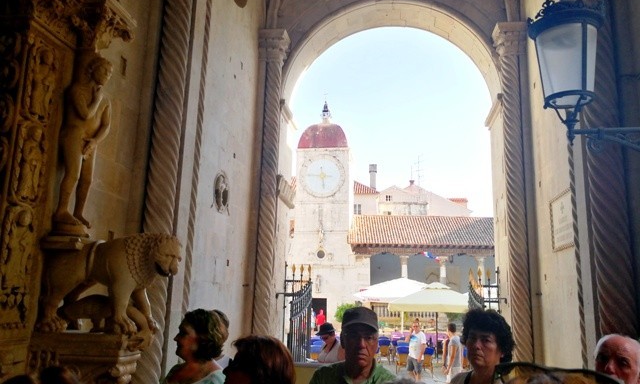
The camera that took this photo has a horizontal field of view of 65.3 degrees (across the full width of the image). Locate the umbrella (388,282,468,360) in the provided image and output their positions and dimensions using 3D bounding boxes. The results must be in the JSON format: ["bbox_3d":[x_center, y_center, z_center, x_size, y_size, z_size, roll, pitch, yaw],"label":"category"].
[{"bbox_3d":[4.369,4.830,18.645,3.400,2.860,3.400,0,-11,8],"label":"umbrella"}]

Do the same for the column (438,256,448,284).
[{"bbox_3d":[6.712,4.838,27.131,0.480,2.710,0.480,0,-11,11],"label":"column"}]

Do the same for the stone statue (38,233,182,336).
[{"bbox_3d":[-2.049,0.909,4.905,1.380,0.980,0.500,0,-11,11],"label":"stone statue"}]

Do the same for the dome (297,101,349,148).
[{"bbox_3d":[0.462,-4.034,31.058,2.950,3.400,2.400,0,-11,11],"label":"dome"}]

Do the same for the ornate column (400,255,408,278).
[{"bbox_3d":[4.668,4.905,27.511,0.480,2.740,0.480,0,-11,11],"label":"ornate column"}]

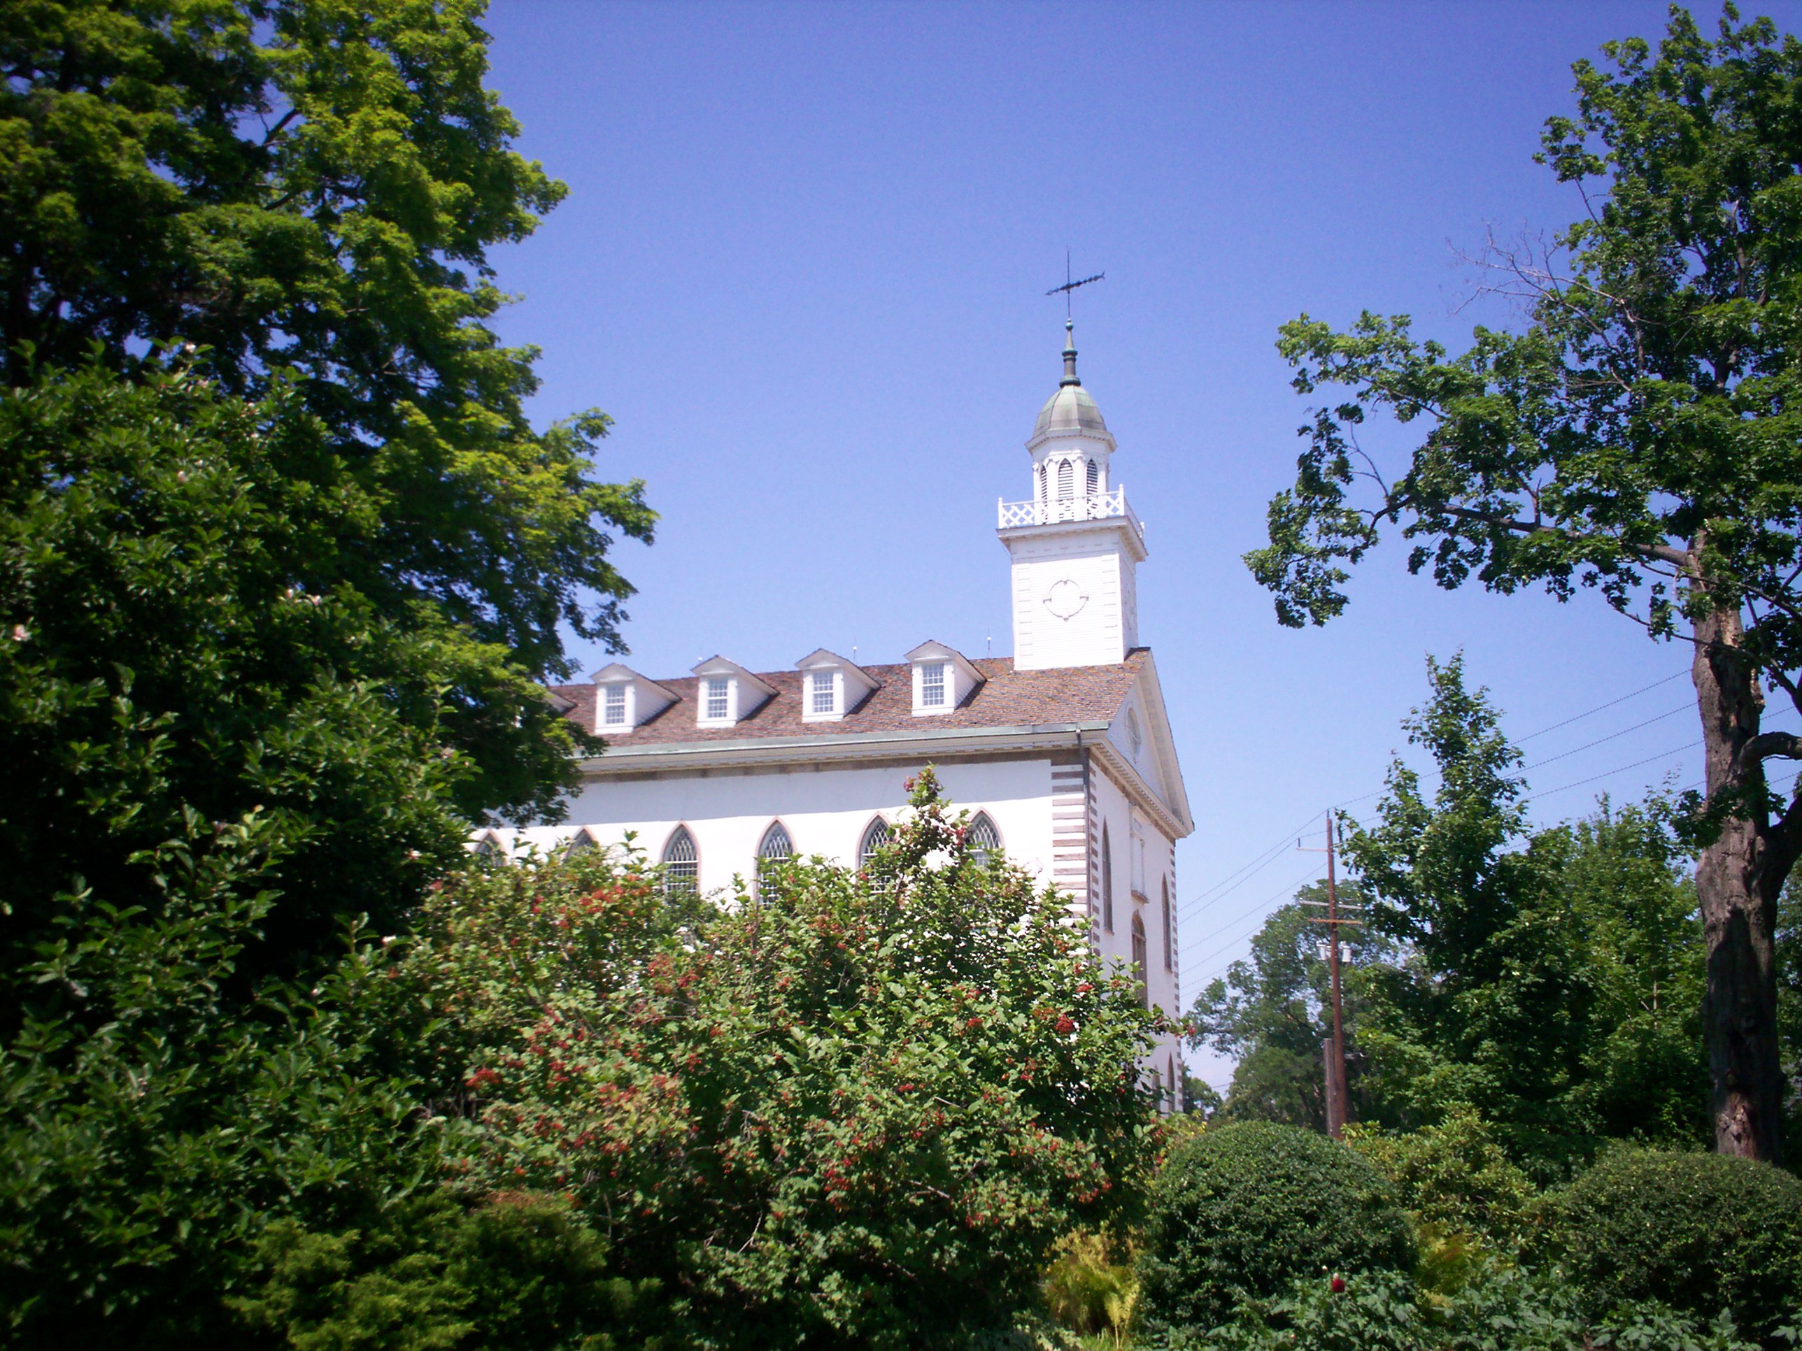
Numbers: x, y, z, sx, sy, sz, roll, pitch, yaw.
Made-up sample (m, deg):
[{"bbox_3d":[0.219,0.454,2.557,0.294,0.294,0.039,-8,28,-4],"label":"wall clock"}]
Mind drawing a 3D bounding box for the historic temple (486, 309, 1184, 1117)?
[{"bbox_3d":[-3.083,2.714,70.975,25.480,32.350,19.180,-4,-15,16],"label":"historic temple"}]

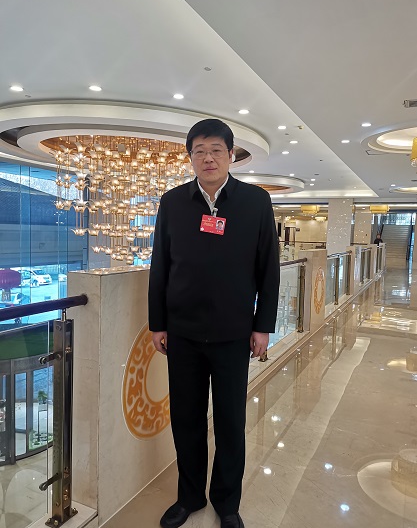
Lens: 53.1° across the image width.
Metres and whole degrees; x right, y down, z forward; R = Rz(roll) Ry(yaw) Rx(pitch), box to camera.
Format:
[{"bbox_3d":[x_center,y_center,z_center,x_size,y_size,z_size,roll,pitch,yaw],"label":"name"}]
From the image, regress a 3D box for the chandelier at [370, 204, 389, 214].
[{"bbox_3d":[8.517,-2.715,20.800,0.860,0.500,0.860,4,5,27],"label":"chandelier"}]

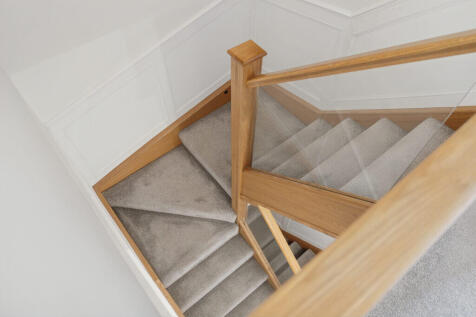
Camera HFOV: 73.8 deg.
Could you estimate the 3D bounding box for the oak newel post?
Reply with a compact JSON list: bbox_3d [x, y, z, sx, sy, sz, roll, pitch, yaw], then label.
[{"bbox_3d":[0.028,0.023,1.992,0.117,1.640,0.117,-33,62,-21],"label":"oak newel post"}]

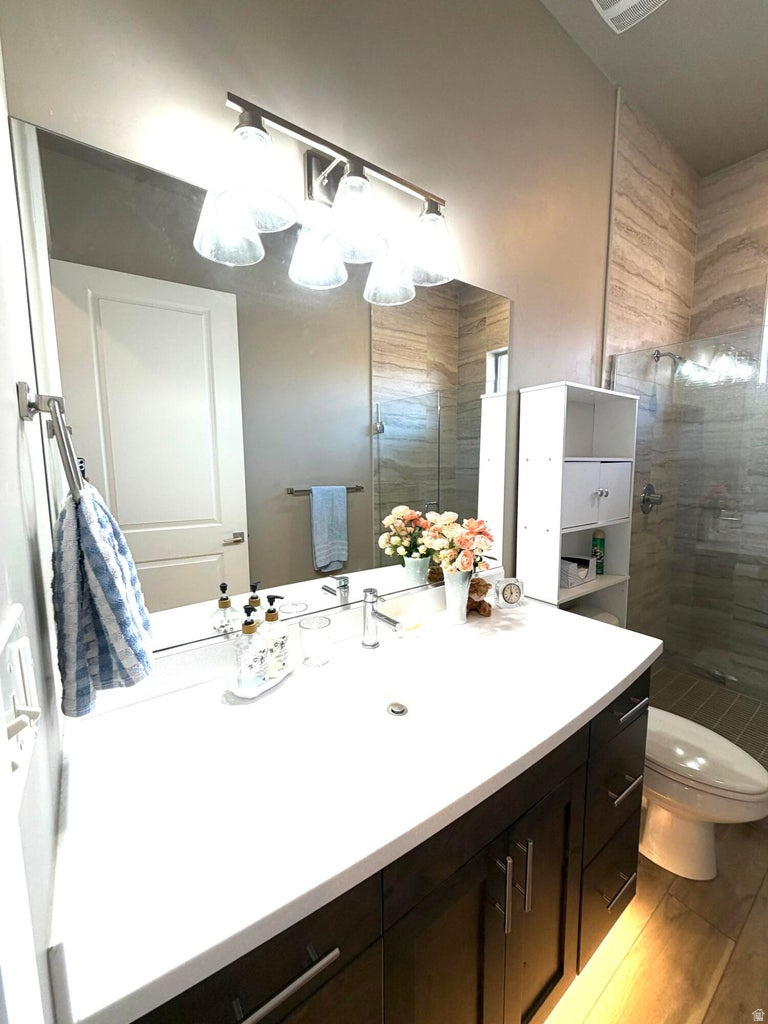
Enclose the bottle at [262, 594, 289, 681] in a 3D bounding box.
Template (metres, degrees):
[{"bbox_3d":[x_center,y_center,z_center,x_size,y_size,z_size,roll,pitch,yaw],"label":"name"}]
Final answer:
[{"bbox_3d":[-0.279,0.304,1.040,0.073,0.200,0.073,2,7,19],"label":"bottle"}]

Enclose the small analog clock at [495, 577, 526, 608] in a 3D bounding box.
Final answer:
[{"bbox_3d":[0.455,0.294,1.510,0.094,0.102,0.044,-2,7,-8],"label":"small analog clock"}]

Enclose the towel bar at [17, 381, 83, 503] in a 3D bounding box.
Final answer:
[{"bbox_3d":[-0.480,-0.092,0.599,0.069,0.175,0.156,-5,8,-36],"label":"towel bar"}]

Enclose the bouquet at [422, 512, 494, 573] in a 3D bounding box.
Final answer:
[{"bbox_3d":[0.249,0.112,1.348,0.218,0.187,0.208,-1,7,0],"label":"bouquet"}]

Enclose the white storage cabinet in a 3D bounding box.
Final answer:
[{"bbox_3d":[0.841,0.342,1.824,0.598,1.681,0.183,-5,8,-36],"label":"white storage cabinet"}]

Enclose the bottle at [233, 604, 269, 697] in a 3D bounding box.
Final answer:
[{"bbox_3d":[-0.307,0.311,0.963,0.073,0.196,0.073,5,8,40],"label":"bottle"}]

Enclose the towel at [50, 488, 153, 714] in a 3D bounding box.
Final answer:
[{"bbox_3d":[-0.445,0.120,0.641,0.114,0.338,0.151,-5,8,-36],"label":"towel"}]

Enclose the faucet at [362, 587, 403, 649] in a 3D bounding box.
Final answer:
[{"bbox_3d":[-0.004,0.311,1.158,0.052,0.166,0.172,-5,8,-36],"label":"faucet"}]

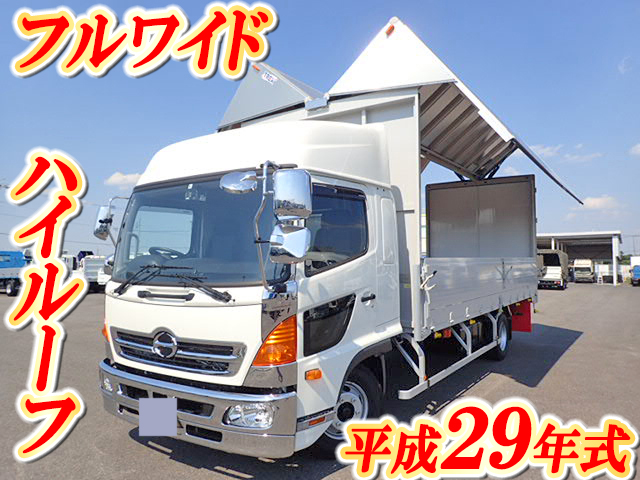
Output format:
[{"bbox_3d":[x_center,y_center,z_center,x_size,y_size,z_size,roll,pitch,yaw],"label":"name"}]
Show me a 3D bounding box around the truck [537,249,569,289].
[{"bbox_3d":[12.976,1.685,25.857,1.550,2.080,3.700,-2,-3,35],"label":"truck"}]

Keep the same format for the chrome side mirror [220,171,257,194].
[{"bbox_3d":[-0.511,-0.361,2.900,0.210,0.140,0.140,-2,-3,35],"label":"chrome side mirror"}]

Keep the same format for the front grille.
[{"bbox_3d":[-1.165,0.845,3.608,1.520,0.280,0.150,-2,-3,35],"label":"front grille"}]

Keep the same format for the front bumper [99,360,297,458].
[{"bbox_3d":[-1.128,1.275,3.642,2.160,0.420,0.370,-2,-3,34],"label":"front bumper"}]

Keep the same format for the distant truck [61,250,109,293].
[{"bbox_3d":[-13.665,1.982,27.200,5.000,2.250,1.900,0,-3,-3],"label":"distant truck"}]

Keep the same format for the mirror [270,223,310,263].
[{"bbox_3d":[-0.181,0.028,2.840,0.230,0.240,0.130,-1,-2,13],"label":"mirror"}]

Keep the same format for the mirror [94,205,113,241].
[{"bbox_3d":[-2.108,-0.166,4.500,0.110,0.320,0.200,2,-3,-43],"label":"mirror"}]

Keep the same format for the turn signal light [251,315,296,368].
[{"bbox_3d":[-0.310,0.692,3.150,0.280,0.320,0.150,-1,-2,23],"label":"turn signal light"}]

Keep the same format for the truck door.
[{"bbox_3d":[0.160,0.370,3.501,0.160,1.580,1.040,-2,-3,35],"label":"truck door"}]

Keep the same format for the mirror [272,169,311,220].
[{"bbox_3d":[-0.169,-0.289,2.840,0.210,0.290,0.110,-1,-2,13],"label":"mirror"}]

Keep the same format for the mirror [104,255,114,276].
[{"bbox_3d":[-2.035,0.248,4.500,0.130,0.230,0.200,2,-3,-43],"label":"mirror"}]

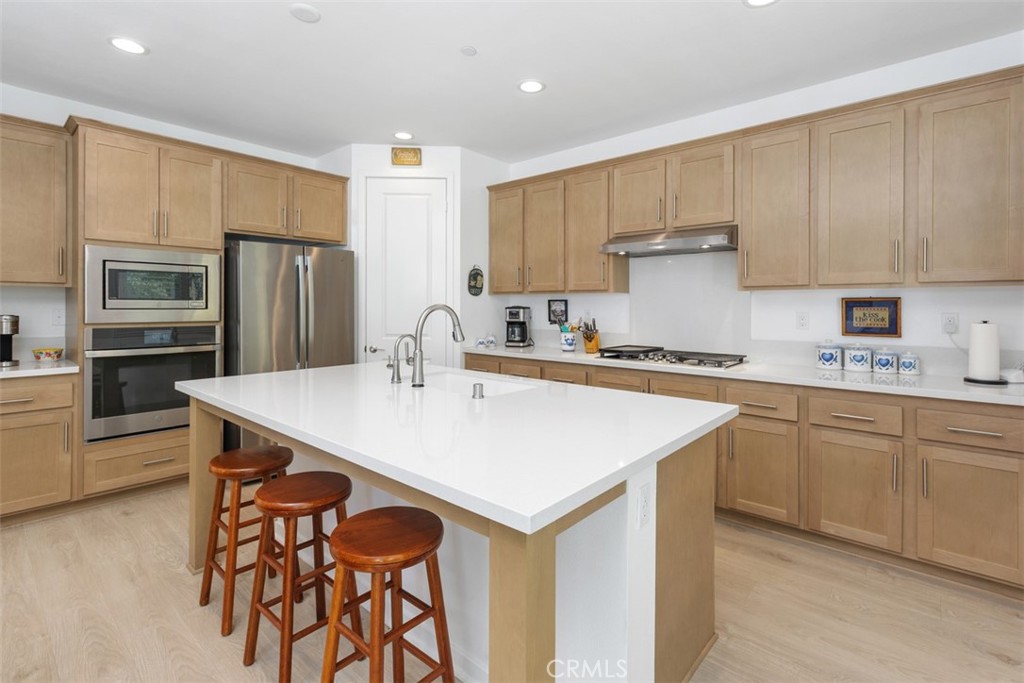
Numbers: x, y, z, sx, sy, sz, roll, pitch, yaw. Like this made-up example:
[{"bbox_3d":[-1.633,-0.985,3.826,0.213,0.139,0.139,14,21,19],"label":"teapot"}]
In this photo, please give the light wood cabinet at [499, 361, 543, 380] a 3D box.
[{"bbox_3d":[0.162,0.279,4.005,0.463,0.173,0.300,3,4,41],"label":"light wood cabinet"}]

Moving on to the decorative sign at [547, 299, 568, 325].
[{"bbox_3d":[0.423,-0.277,4.178,0.227,0.216,0.022,2,3,40],"label":"decorative sign"}]

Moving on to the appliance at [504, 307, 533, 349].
[{"bbox_3d":[0.054,-0.129,4.130,0.190,0.368,0.240,1,3,22],"label":"appliance"}]

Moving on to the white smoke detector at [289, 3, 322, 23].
[{"bbox_3d":[-1.012,-1.609,2.233,0.142,0.033,0.142,0,3,0],"label":"white smoke detector"}]

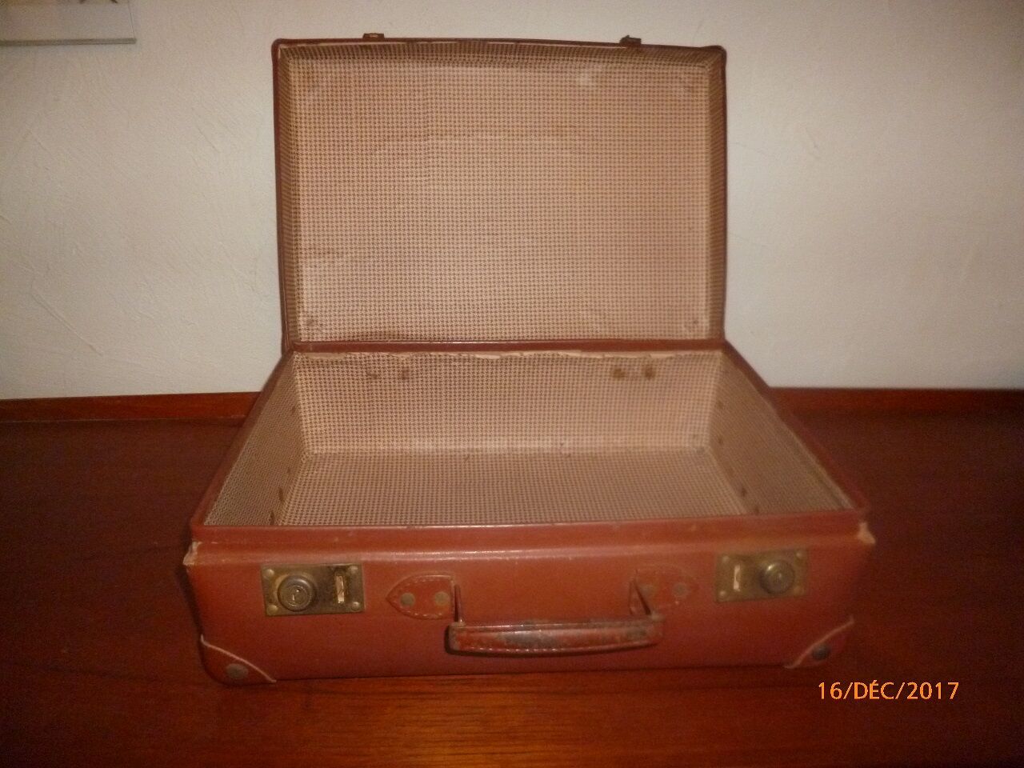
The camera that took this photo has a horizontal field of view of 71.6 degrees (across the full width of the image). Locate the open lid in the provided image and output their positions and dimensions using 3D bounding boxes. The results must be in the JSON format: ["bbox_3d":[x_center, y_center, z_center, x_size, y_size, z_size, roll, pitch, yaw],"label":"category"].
[{"bbox_3d":[-0.004,-0.207,0.791,0.490,0.326,0.033,-1,2,-4],"label":"open lid"}]

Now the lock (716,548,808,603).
[{"bbox_3d":[0.182,0.142,0.516,0.065,0.044,0.012,-1,25,-4],"label":"lock"}]

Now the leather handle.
[{"bbox_3d":[0.026,0.165,0.498,0.149,0.037,0.039,-1,25,-4],"label":"leather handle"}]

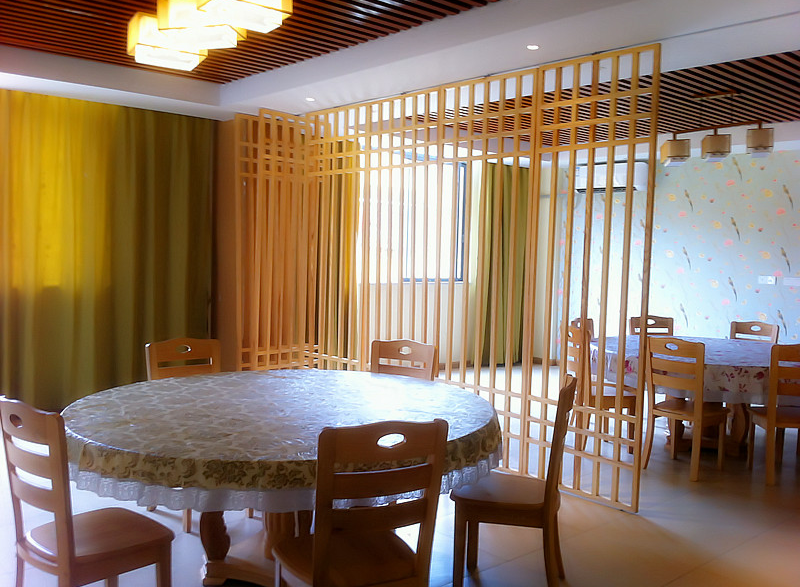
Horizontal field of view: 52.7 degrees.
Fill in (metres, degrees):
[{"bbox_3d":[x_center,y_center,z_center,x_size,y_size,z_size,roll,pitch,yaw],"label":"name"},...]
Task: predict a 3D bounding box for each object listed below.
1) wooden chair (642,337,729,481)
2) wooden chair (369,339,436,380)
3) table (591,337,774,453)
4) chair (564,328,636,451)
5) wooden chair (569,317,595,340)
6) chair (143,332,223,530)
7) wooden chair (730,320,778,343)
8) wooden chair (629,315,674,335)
[{"bbox_3d":[1.954,0.742,5.499,0.474,0.933,0.444,-2,5,-43],"label":"wooden chair"},{"bbox_3d":[-0.093,0.750,4.511,0.444,0.933,0.474,3,4,30],"label":"wooden chair"},{"bbox_3d":[2.252,0.799,5.910,1.725,0.784,1.725,1,3,0],"label":"table"},{"bbox_3d":[1.467,0.698,6.008,0.474,0.933,0.444,0,4,-16],"label":"chair"},{"bbox_3d":[1.635,0.678,6.414,0.474,0.933,0.444,4,4,35],"label":"wooden chair"},{"bbox_3d":[-1.068,0.735,4.359,0.444,0.933,0.474,-2,5,-41],"label":"chair"},{"bbox_3d":[2.772,0.694,6.621,0.474,0.933,0.444,-1,4,-37],"label":"wooden chair"},{"bbox_3d":[2.236,0.666,6.861,0.444,0.933,0.474,1,4,-14],"label":"wooden chair"}]

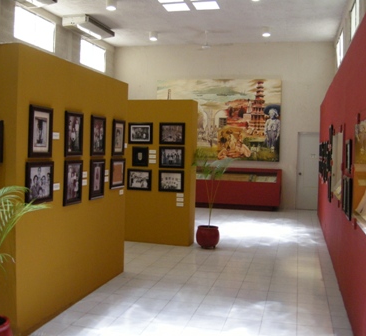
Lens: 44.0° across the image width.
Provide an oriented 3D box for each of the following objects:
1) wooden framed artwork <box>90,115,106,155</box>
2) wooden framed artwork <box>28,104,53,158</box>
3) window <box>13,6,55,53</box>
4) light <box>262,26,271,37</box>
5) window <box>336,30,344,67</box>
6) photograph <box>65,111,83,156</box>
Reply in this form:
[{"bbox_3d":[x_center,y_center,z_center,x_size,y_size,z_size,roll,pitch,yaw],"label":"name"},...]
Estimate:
[{"bbox_3d":[-0.921,-0.348,4.930,0.030,0.424,0.285,2,3,16],"label":"wooden framed artwork"},{"bbox_3d":[-1.216,-0.308,3.883,0.030,0.433,0.302,2,3,16],"label":"wooden framed artwork"},{"bbox_3d":[-3.151,-2.916,9.587,0.100,0.636,1.524,2,3,14],"label":"window"},{"bbox_3d":[2.008,-3.303,10.911,0.198,0.191,0.198,2,3,14],"label":"light"},{"bbox_3d":[3.743,-2.788,10.684,0.100,0.636,1.524,2,3,14],"label":"window"},{"bbox_3d":[-1.063,-0.330,4.426,0.030,0.420,0.291,2,3,16],"label":"photograph"}]

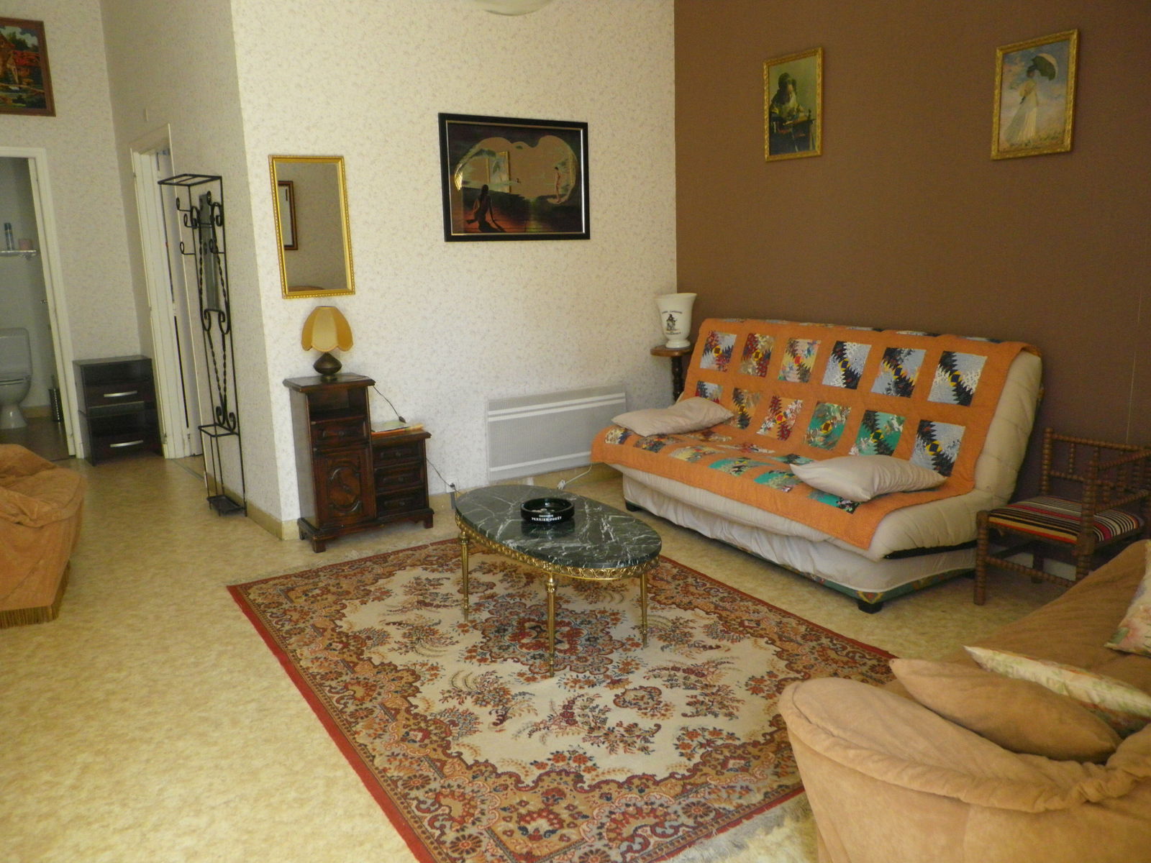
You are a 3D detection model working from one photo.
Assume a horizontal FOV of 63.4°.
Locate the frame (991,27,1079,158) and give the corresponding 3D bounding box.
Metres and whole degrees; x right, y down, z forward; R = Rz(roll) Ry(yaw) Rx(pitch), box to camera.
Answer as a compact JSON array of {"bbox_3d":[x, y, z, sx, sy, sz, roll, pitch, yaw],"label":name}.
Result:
[{"bbox_3d":[1.724,-1.257,3.513,0.033,0.419,0.327,-8,13,-30],"label":"frame"}]

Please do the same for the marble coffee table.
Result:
[{"bbox_3d":[-0.084,0.507,3.311,0.507,0.407,1.135,-8,13,-30],"label":"marble coffee table"}]

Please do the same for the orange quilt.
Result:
[{"bbox_3d":[0.893,-0.101,4.162,0.841,0.705,1.896,-8,13,-30],"label":"orange quilt"}]

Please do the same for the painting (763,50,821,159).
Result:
[{"bbox_3d":[1.062,-1.584,4.556,0.033,0.487,0.395,-8,13,-30],"label":"painting"}]

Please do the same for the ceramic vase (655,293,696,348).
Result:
[{"bbox_3d":[0.570,-0.625,5.270,0.230,0.296,0.230,-2,11,0],"label":"ceramic vase"}]

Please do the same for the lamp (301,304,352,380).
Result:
[{"bbox_3d":[-1.157,-0.408,4.340,0.240,0.342,0.240,-8,13,-30],"label":"lamp"}]

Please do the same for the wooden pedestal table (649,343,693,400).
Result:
[{"bbox_3d":[0.594,-0.091,5.372,0.304,0.778,0.304,-8,13,-30],"label":"wooden pedestal table"}]

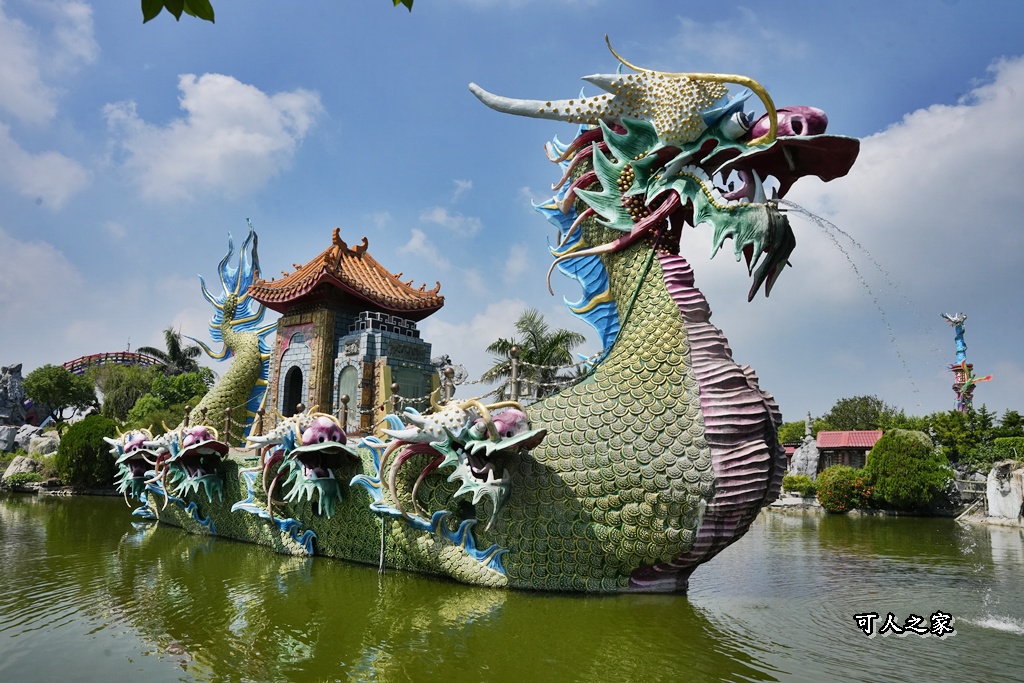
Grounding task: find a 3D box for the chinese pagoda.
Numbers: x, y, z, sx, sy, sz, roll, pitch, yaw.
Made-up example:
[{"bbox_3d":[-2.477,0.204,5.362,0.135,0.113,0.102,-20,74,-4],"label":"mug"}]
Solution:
[{"bbox_3d":[-4.350,-0.060,18.725,4.200,5.600,4.000,-7,-12,37],"label":"chinese pagoda"}]

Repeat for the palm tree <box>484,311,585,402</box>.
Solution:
[{"bbox_3d":[1.247,2.996,39.051,5.600,9.832,5.600,0,-10,0],"label":"palm tree"}]

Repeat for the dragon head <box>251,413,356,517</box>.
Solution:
[{"bbox_3d":[-4.304,2.539,14.682,1.600,2.150,2.100,9,-13,-42],"label":"dragon head"}]

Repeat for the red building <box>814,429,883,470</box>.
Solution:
[{"bbox_3d":[16.800,5.918,35.511,3.400,2.884,2.600,-4,-11,25],"label":"red building"}]

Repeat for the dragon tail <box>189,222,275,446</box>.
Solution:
[{"bbox_3d":[-8.550,0.057,21.799,2.500,6.900,1.600,-7,-12,37],"label":"dragon tail"}]

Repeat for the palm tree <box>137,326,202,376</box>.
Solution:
[{"bbox_3d":[-25.348,4.453,51.990,4.700,11.300,4.700,5,-11,-26],"label":"palm tree"}]

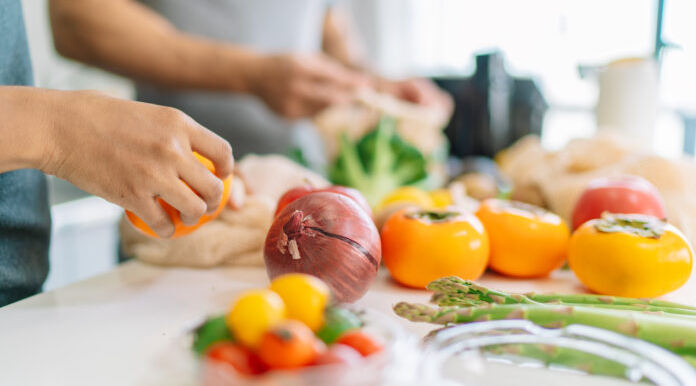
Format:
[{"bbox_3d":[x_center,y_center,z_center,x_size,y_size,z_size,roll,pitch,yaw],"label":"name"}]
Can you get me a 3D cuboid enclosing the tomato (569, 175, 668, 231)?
[{"bbox_3d":[0.227,0.021,0.570,0.077,0.069,0.077,0,9,0],"label":"tomato"}]

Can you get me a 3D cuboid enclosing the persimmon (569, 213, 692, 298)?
[{"bbox_3d":[0.196,0.044,0.472,0.081,0.056,0.081,6,9,0],"label":"persimmon"}]

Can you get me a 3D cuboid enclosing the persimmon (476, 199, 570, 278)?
[{"bbox_3d":[0.131,0.035,0.518,0.075,0.057,0.075,12,9,0],"label":"persimmon"}]

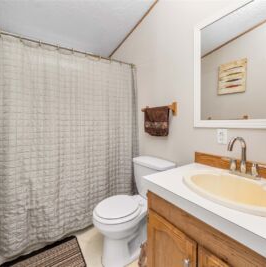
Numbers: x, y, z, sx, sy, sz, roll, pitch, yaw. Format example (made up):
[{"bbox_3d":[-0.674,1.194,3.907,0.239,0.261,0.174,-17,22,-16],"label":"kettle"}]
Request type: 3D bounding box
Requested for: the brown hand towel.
[{"bbox_3d":[0.233,-0.128,1.363,0.065,0.275,0.360,0,1,-31],"label":"brown hand towel"}]

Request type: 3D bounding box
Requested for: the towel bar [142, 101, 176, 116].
[{"bbox_3d":[0.246,-0.242,1.397,0.090,0.135,0.470,0,1,-31],"label":"towel bar"}]

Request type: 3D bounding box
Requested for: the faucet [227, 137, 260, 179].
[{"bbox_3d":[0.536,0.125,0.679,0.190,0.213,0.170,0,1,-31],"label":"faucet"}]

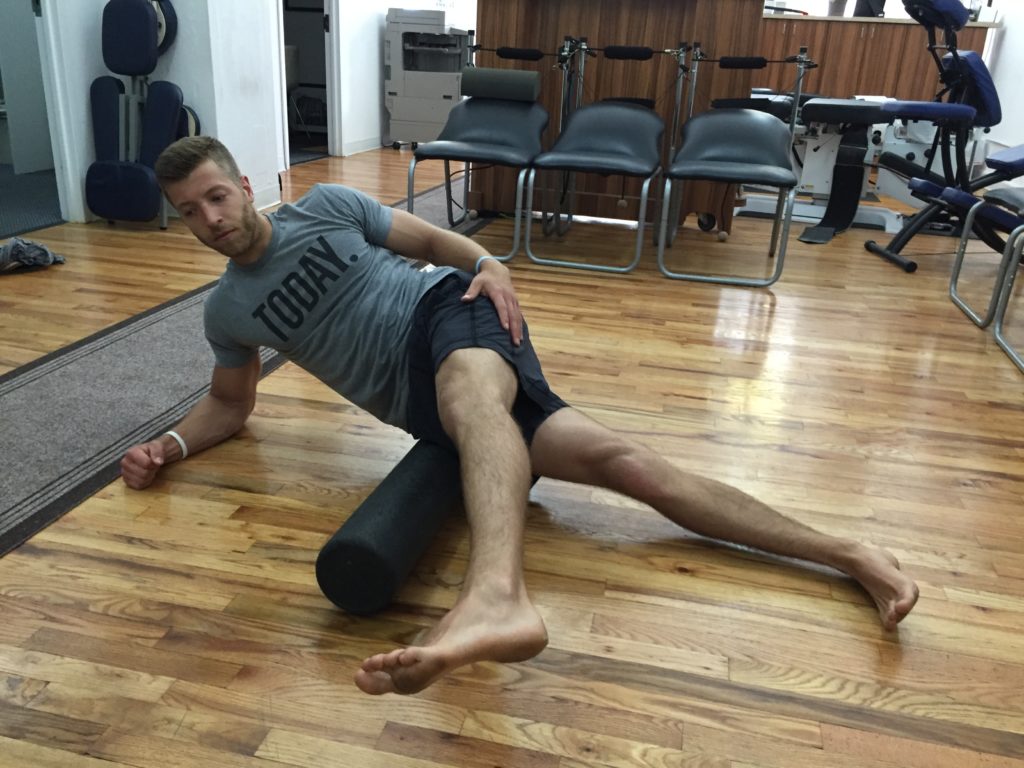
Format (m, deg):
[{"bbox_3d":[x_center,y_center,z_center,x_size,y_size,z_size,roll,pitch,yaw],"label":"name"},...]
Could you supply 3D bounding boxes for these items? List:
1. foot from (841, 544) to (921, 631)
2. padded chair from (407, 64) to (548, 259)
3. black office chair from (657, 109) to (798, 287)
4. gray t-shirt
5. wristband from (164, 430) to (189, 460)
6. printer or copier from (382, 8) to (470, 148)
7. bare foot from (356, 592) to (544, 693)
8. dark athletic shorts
[{"bbox_3d":[0.686,0.371,1.629,0.120,0.090,0.235,10,28,10],"label":"foot"},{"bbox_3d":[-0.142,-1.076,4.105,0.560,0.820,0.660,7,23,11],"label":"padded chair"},{"bbox_3d":[0.965,-0.875,3.927,0.550,0.690,0.650,7,23,9],"label":"black office chair"},{"bbox_3d":[-0.415,-0.175,2.070,0.610,0.490,0.260,31,3,15],"label":"gray t-shirt"},{"bbox_3d":[-0.795,0.148,2.022,0.062,0.068,0.013,15,25,28],"label":"wristband"},{"bbox_3d":[-0.662,-2.554,7.269,0.690,1.100,0.580,6,23,7],"label":"printer or copier"},{"bbox_3d":[-0.084,0.375,1.230,0.265,0.100,0.115,-10,52,0],"label":"bare foot"},{"bbox_3d":[-0.080,-0.023,1.822,0.410,0.360,0.430,36,16,24],"label":"dark athletic shorts"}]

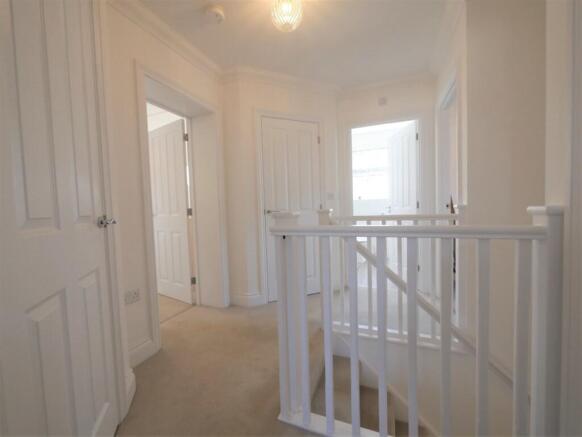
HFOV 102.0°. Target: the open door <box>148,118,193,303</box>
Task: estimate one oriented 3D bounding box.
[{"bbox_3d":[-1.410,-0.052,2.739,0.757,1.981,0.040,0,3,33],"label":"open door"}]

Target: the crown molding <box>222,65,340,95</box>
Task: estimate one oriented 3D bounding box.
[{"bbox_3d":[0.028,-1.478,2.568,1.180,0.095,0.100,-3,3,-23],"label":"crown molding"}]

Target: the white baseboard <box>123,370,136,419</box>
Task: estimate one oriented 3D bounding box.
[{"bbox_3d":[-0.881,0.931,1.268,0.022,0.130,0.218,-3,3,-19],"label":"white baseboard"}]

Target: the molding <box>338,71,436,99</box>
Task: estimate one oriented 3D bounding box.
[{"bbox_3d":[1.029,-1.514,2.630,1.040,0.095,0.095,-1,3,19],"label":"molding"}]

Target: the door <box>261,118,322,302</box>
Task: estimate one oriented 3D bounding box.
[{"bbox_3d":[0.020,-0.097,2.683,0.682,1.981,0.040,-3,3,-23],"label":"door"}]

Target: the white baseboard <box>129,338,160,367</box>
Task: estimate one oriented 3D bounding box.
[{"bbox_3d":[-1.033,0.923,1.628,0.020,0.124,0.240,-1,3,21],"label":"white baseboard"}]

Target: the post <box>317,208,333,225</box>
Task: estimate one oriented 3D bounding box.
[{"bbox_3d":[0.312,0.426,1.994,0.105,0.995,0.105,-1,3,21],"label":"post"}]

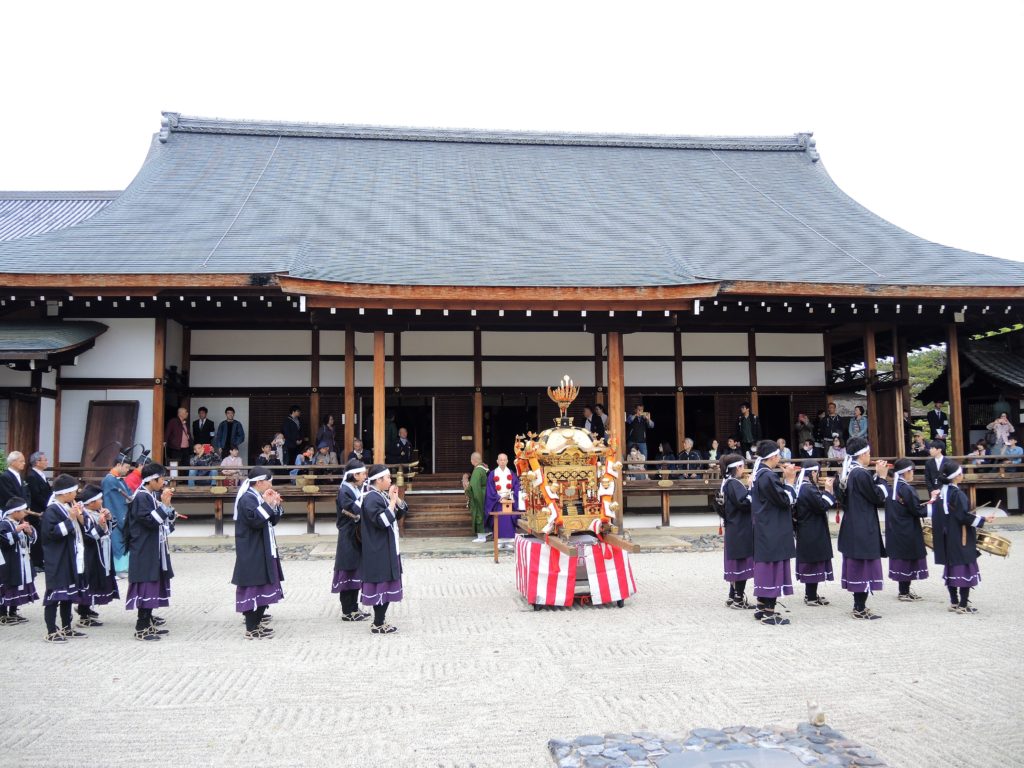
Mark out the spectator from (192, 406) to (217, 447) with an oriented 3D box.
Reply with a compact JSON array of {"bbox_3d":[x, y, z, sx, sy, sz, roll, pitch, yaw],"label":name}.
[{"bbox_3d":[-6.781,1.333,18.195,0.500,1.680,0.300,0,-4,-12],"label":"spectator"}]

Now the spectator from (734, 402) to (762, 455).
[{"bbox_3d":[5.631,1.302,19.612,0.520,1.732,0.360,-3,-6,26],"label":"spectator"}]

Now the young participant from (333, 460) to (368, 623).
[{"bbox_3d":[-1.571,1.543,8.292,0.470,1.547,0.470,-1,-5,0],"label":"young participant"}]

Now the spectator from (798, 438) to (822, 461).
[{"bbox_3d":[6.341,1.573,17.546,0.500,0.815,0.600,-3,-6,28],"label":"spectator"}]

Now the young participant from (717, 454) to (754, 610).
[{"bbox_3d":[2.323,1.507,8.532,0.420,1.554,0.460,0,-5,-6],"label":"young participant"}]

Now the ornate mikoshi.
[{"bbox_3d":[0.610,0.753,8.953,0.980,1.706,0.980,0,-5,-10],"label":"ornate mikoshi"}]

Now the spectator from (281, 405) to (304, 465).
[{"bbox_3d":[-4.837,1.301,18.220,0.360,1.680,0.480,-2,-5,20],"label":"spectator"}]

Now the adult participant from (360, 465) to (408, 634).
[{"bbox_3d":[-1.220,1.545,7.871,0.440,1.563,0.460,-1,-4,-1],"label":"adult participant"}]

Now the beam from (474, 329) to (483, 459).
[{"bbox_3d":[-0.841,0.431,20.498,0.190,3.596,0.190,0,-5,-6],"label":"beam"}]

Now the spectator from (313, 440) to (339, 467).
[{"bbox_3d":[-3.790,1.593,16.784,0.500,0.874,0.600,0,-5,-7],"label":"spectator"}]

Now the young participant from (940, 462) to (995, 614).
[{"bbox_3d":[4.497,1.508,8.215,0.420,1.460,0.430,0,-5,-7],"label":"young participant"}]

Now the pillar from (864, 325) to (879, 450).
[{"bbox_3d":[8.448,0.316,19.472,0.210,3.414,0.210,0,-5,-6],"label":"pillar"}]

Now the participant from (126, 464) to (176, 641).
[{"bbox_3d":[-3.263,1.500,7.498,0.440,1.554,0.460,0,-5,-7],"label":"participant"}]

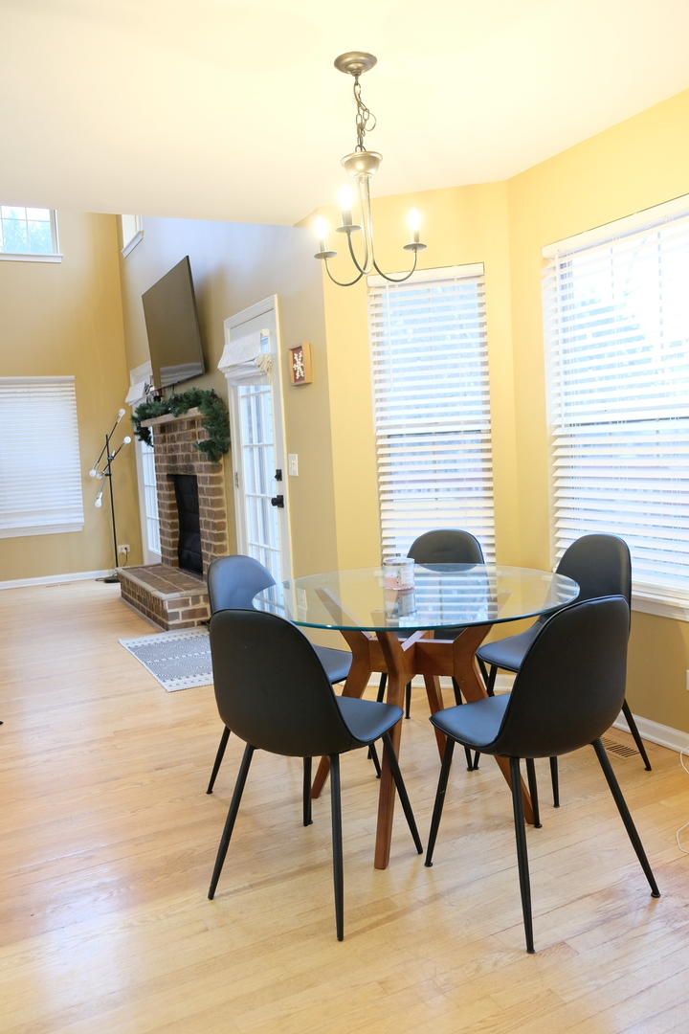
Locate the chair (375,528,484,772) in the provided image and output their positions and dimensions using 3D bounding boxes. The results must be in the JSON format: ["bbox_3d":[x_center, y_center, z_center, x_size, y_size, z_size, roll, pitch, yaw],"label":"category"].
[{"bbox_3d":[0.365,0.513,3.208,0.450,0.860,0.510,0,6,24],"label":"chair"}]

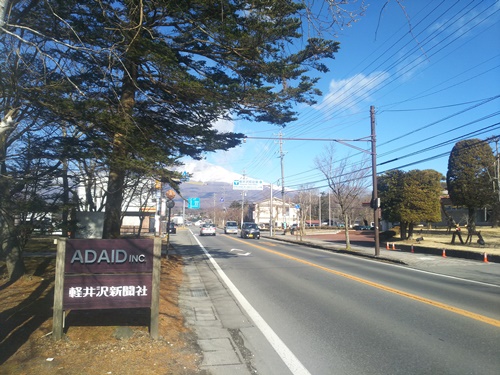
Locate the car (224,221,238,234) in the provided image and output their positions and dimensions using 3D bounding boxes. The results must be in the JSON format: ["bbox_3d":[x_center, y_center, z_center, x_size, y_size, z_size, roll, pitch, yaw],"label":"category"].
[{"bbox_3d":[-2.386,5.196,49.232,1.480,1.770,3.400,1,-5,-10],"label":"car"}]

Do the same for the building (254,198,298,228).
[{"bbox_3d":[6.495,6.385,93.806,10.500,7.600,11.000,1,-5,-10],"label":"building"}]

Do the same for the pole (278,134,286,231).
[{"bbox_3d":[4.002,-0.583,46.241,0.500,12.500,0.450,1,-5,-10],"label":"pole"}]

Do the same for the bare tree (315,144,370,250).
[{"bbox_3d":[5.010,0.486,20.339,2.850,5.700,2.700,1,-5,-10],"label":"bare tree"}]

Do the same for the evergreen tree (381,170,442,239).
[{"bbox_3d":[11.719,1.210,27.503,4.500,5.150,4.100,1,-5,-10],"label":"evergreen tree"}]

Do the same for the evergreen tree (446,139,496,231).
[{"bbox_3d":[19.596,-0.112,33.145,3.950,8.400,3.950,1,-5,-10],"label":"evergreen tree"}]

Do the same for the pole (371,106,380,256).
[{"bbox_3d":[5.865,-0.388,17.506,0.250,6.970,0.250,1,-5,-10],"label":"pole"}]

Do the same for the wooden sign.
[{"bbox_3d":[-1.949,1.350,5.099,1.340,1.330,0.130,1,-5,-6],"label":"wooden sign"}]

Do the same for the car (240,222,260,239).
[{"bbox_3d":[0.048,4.068,35.779,1.480,1.590,3.400,1,-5,-10],"label":"car"}]

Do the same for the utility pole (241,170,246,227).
[{"bbox_3d":[-1.369,2.493,79.097,0.500,12.300,0.450,1,-5,-10],"label":"utility pole"}]

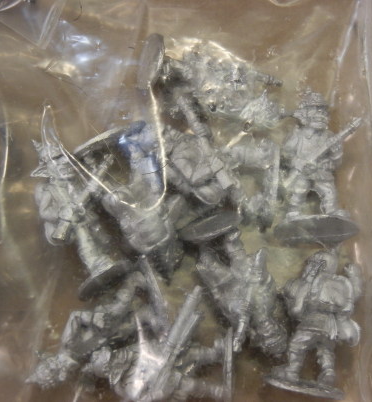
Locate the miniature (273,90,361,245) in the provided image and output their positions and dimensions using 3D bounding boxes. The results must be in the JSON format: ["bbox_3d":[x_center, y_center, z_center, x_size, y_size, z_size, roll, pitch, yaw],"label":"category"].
[{"bbox_3d":[0.027,-0.007,0.195,0.018,0.015,0.030,-1,73,-7],"label":"miniature"}]

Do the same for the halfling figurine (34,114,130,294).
[{"bbox_3d":[-0.023,0.002,0.192,0.017,0.015,0.032,-25,76,-18],"label":"halfling figurine"}]

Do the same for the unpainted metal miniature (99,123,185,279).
[{"bbox_3d":[-0.009,0.001,0.194,0.017,0.015,0.031,-17,92,5],"label":"unpainted metal miniature"}]

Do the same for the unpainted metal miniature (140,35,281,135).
[{"bbox_3d":[0.005,-0.024,0.195,0.030,0.014,0.017,20,72,-15],"label":"unpainted metal miniature"}]

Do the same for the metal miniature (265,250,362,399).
[{"bbox_3d":[0.026,0.025,0.195,0.018,0.015,0.029,12,83,-16],"label":"metal miniature"}]

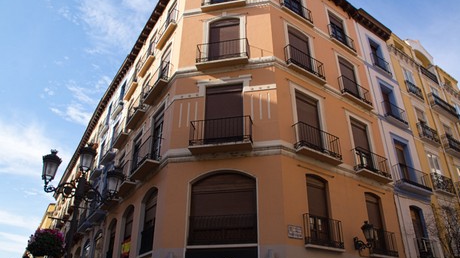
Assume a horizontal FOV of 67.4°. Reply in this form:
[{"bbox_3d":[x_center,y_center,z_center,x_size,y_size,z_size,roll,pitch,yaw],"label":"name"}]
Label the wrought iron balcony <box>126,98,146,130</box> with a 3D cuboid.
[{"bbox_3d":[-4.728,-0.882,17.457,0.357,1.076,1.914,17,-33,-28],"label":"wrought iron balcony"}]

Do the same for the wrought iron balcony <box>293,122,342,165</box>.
[{"bbox_3d":[3.272,0.581,12.745,2.090,1.045,0.430,20,-36,-30],"label":"wrought iron balcony"}]

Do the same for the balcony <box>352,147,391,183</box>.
[{"bbox_3d":[5.980,1.544,14.433,1.986,1.011,0.400,20,-36,-30],"label":"balcony"}]

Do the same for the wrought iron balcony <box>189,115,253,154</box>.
[{"bbox_3d":[-0.294,0.244,12.154,2.156,1.079,0.500,-5,-31,9],"label":"wrought iron balcony"}]

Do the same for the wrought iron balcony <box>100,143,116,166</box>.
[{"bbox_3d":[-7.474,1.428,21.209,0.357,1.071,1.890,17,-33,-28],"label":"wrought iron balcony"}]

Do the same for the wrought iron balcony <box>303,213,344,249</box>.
[{"bbox_3d":[3.054,3.366,11.103,1.634,0.983,0.210,20,-36,-30],"label":"wrought iron balcony"}]

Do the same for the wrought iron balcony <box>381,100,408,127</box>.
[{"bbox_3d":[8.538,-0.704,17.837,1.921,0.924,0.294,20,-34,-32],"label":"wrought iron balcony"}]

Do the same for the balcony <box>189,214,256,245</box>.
[{"bbox_3d":[-0.233,3.114,10.639,2.142,0.903,0.105,-5,-29,9],"label":"balcony"}]

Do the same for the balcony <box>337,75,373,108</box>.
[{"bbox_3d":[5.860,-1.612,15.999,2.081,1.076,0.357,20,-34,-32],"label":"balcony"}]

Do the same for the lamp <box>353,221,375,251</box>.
[{"bbox_3d":[4.576,3.641,11.791,0.420,0.899,0.779,20,-36,-30],"label":"lamp"}]

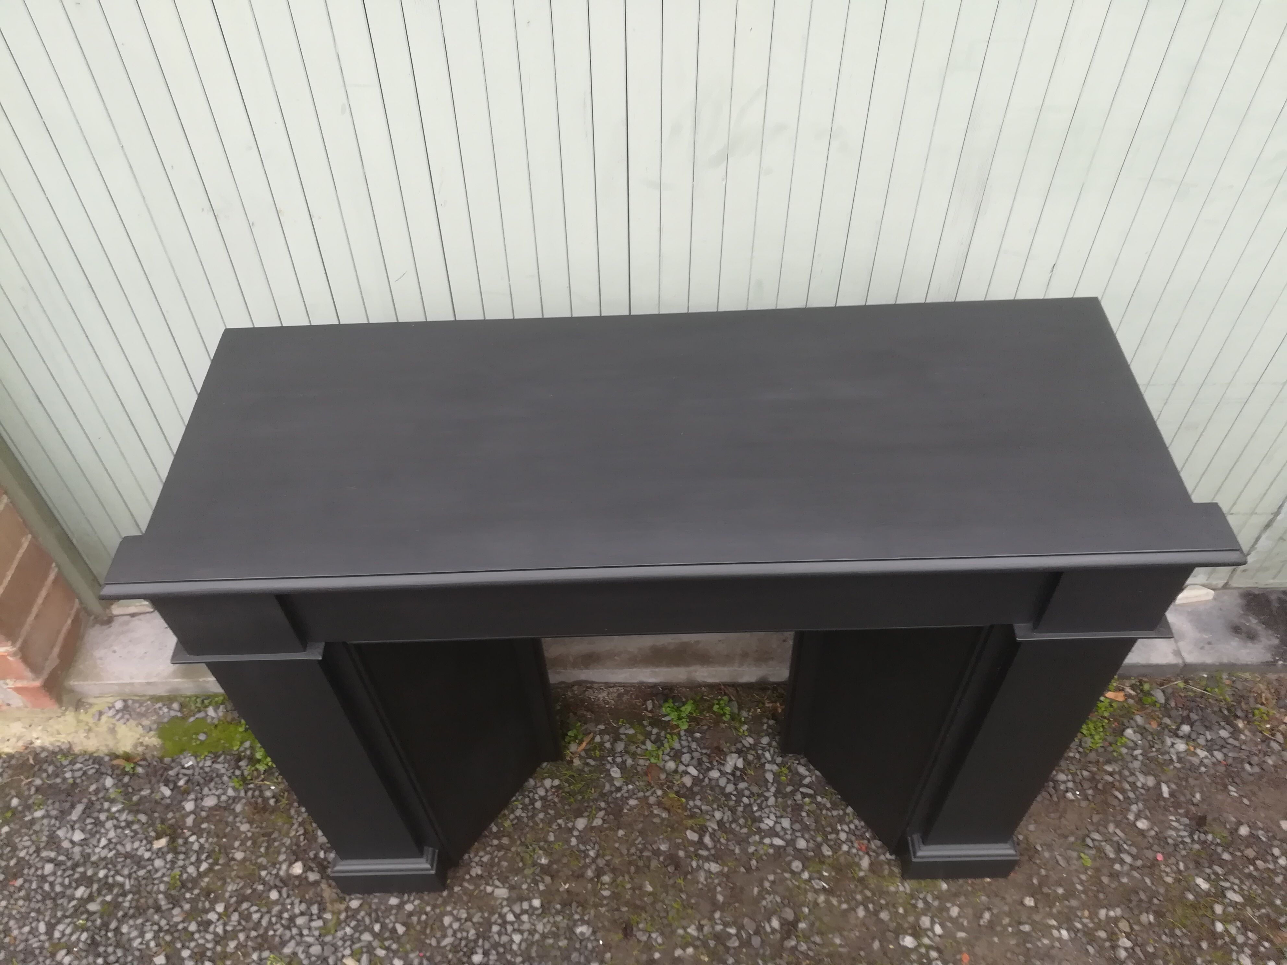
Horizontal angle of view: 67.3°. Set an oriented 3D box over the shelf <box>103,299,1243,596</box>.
[{"bbox_3d":[0.021,-0.058,1.249,1.296,0.035,0.451,-2,50,2],"label":"shelf"}]

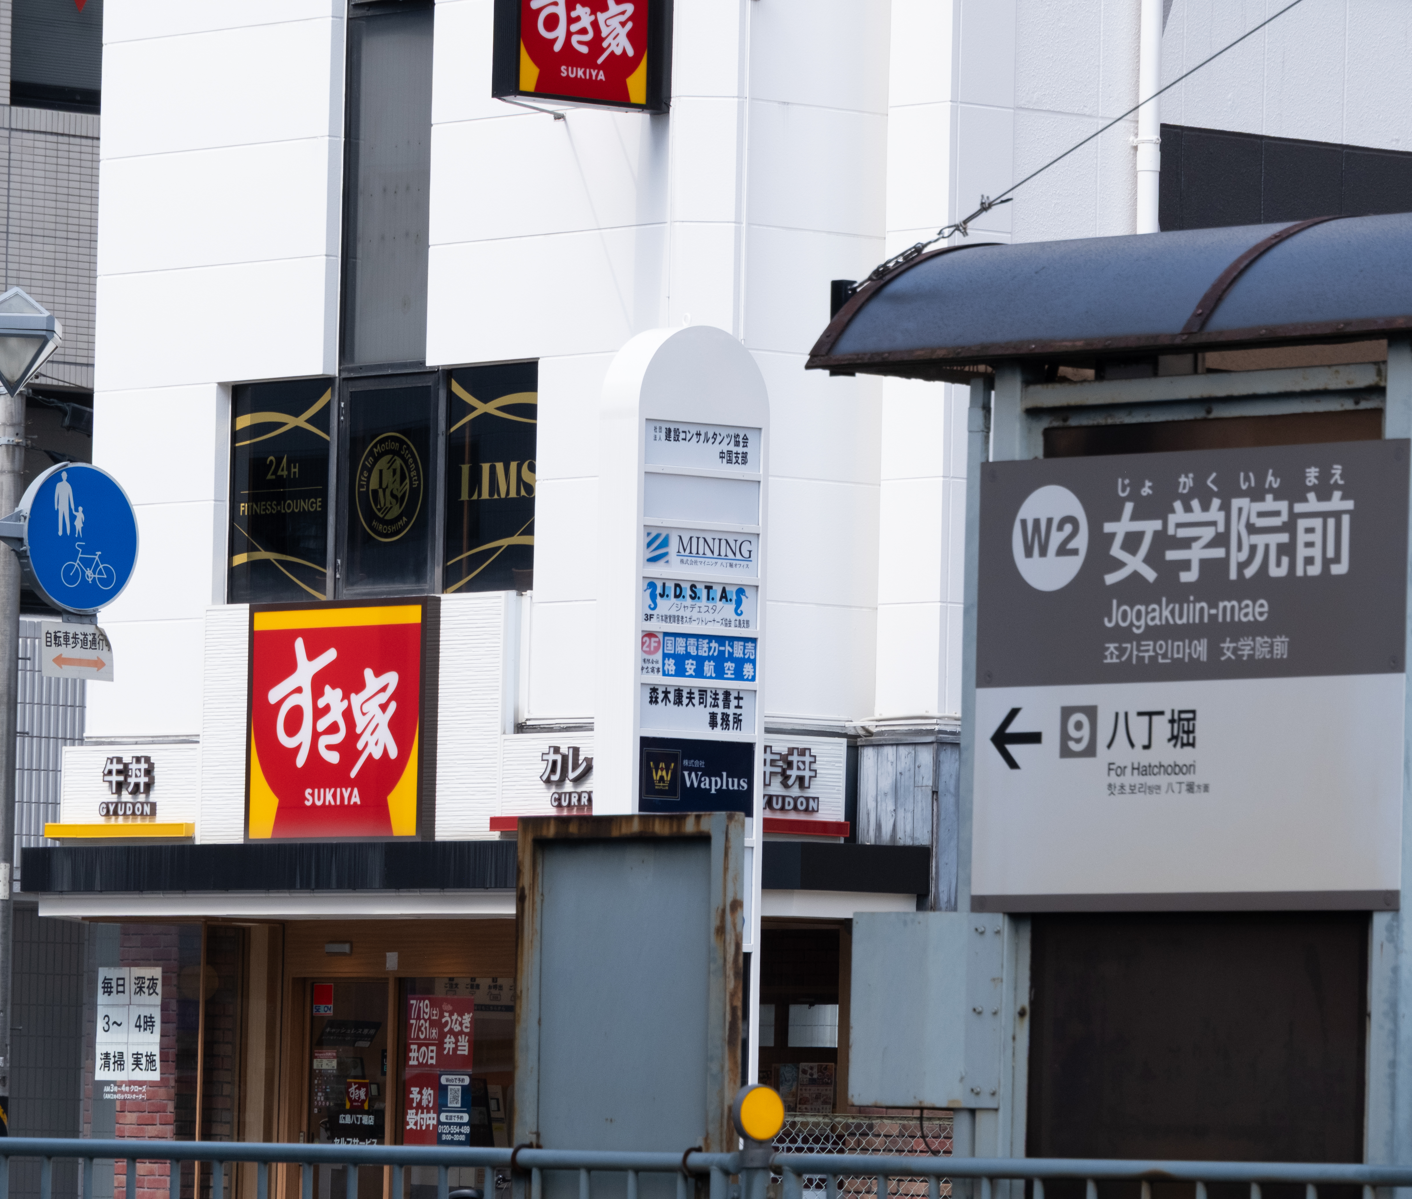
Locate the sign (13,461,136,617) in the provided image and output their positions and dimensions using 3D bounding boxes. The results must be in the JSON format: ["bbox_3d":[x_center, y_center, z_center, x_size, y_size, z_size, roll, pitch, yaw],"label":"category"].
[{"bbox_3d":[-2.561,-0.253,38.731,0.600,0.600,0.080,4,-4,-40],"label":"sign"}]

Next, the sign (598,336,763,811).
[{"bbox_3d":[-0.168,1.286,43.765,0.780,5.100,0.280,4,-4,-40],"label":"sign"}]

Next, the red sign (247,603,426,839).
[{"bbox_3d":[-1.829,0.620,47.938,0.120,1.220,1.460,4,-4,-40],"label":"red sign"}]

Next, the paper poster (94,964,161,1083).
[{"bbox_3d":[-3.119,2.297,51.300,0.010,0.610,0.585,4,-4,-40],"label":"paper poster"}]

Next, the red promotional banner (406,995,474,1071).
[{"bbox_3d":[-1.408,2.297,50.200,0.010,0.395,0.570,4,-4,-40],"label":"red promotional banner"}]

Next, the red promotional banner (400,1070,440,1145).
[{"bbox_3d":[-1.503,2.688,50.200,0.010,0.395,0.285,4,-4,-40],"label":"red promotional banner"}]

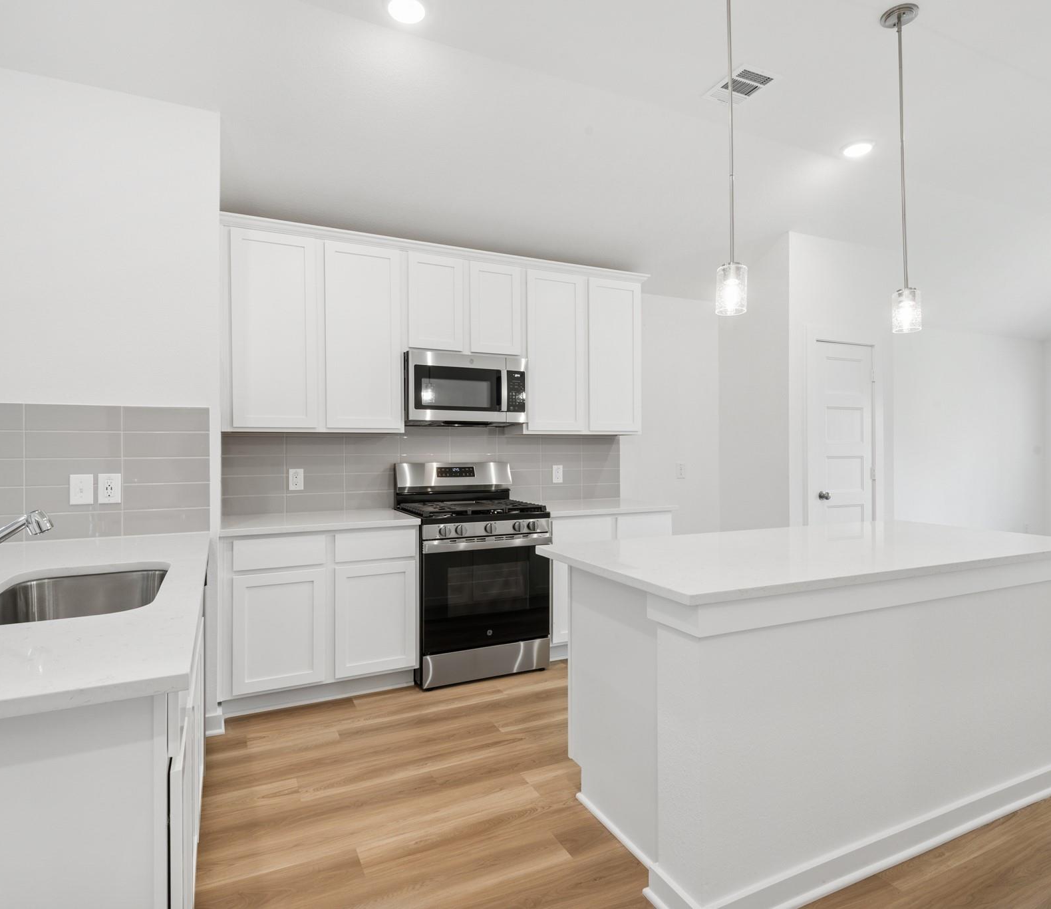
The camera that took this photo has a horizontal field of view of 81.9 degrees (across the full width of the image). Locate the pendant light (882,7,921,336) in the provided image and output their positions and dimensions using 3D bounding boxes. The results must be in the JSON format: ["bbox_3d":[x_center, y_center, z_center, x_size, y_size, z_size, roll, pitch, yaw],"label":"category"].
[{"bbox_3d":[1.539,-1.159,2.475,0.136,1.302,0.136,0,0,-26],"label":"pendant light"}]

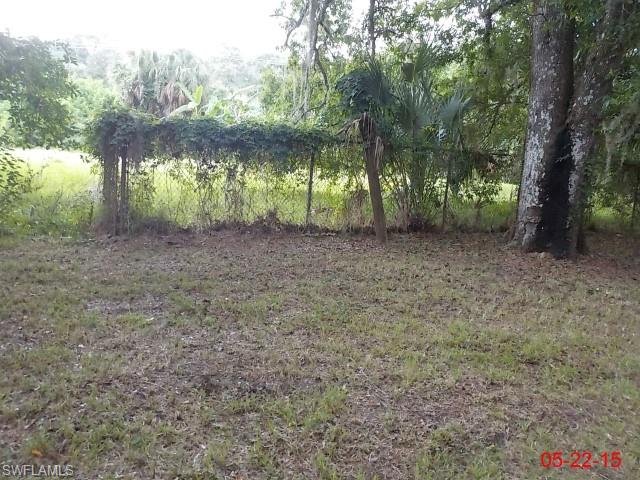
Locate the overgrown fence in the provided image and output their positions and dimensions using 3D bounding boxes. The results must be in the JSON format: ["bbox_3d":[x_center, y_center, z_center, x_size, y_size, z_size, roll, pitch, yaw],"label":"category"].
[{"bbox_3d":[0.080,-1.240,11.250,8.800,2.080,0.750,0,10,-18],"label":"overgrown fence"}]

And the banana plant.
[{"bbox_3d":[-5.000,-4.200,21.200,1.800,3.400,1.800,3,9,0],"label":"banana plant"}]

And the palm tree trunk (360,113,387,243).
[{"bbox_3d":[0.950,-1.150,10.250,0.350,2.380,0.340,-7,9,0],"label":"palm tree trunk"}]

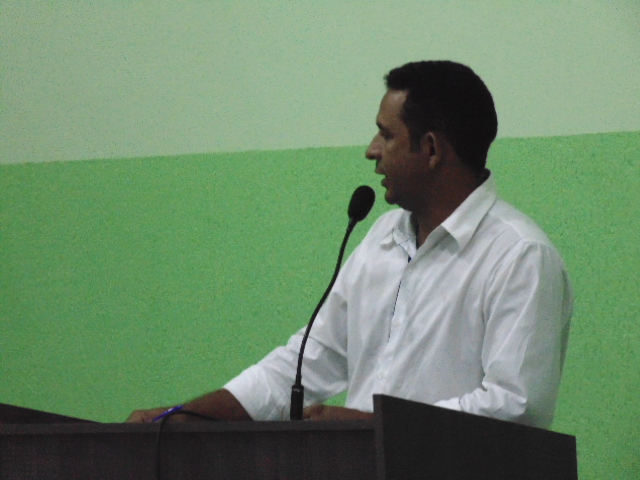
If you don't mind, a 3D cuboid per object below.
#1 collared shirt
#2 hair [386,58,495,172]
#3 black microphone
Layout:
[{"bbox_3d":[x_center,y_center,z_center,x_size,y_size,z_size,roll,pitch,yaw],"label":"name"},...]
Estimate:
[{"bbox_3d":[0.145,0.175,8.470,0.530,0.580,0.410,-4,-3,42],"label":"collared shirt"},{"bbox_3d":[0.199,-0.203,8.500,0.190,0.185,0.165,-1,-2,-18],"label":"hair"},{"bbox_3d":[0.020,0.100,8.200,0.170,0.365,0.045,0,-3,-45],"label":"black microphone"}]

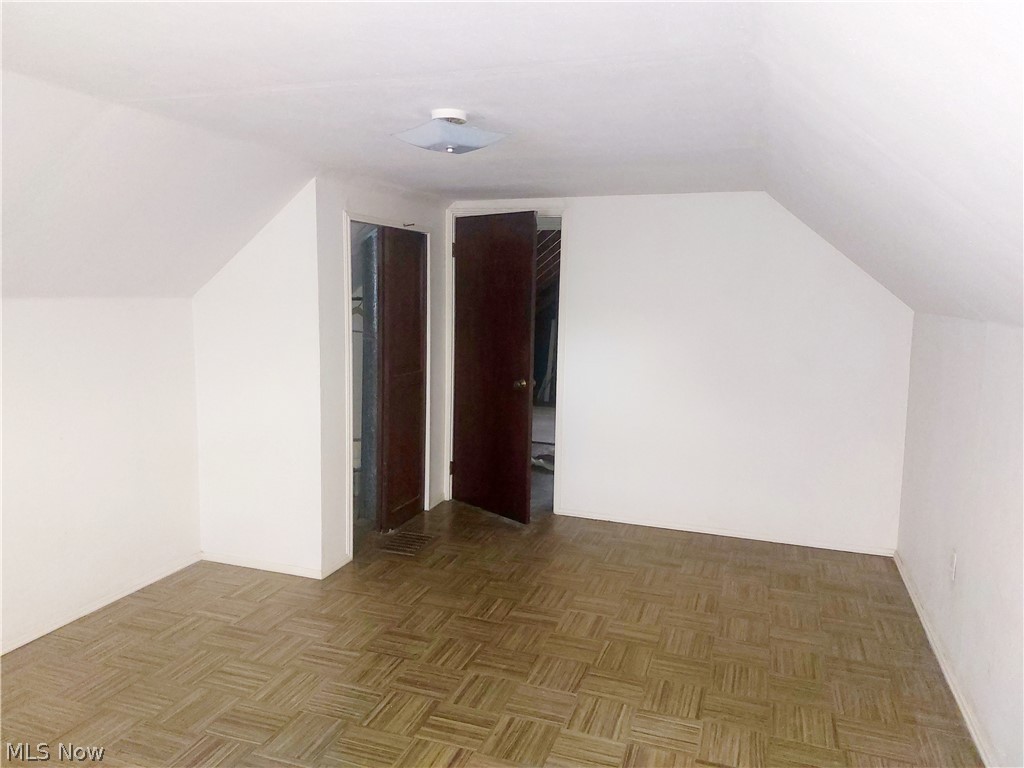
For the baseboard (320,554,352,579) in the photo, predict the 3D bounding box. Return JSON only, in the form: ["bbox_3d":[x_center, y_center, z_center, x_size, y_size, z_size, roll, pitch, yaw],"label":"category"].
[{"bbox_3d":[-0.954,0.989,3.876,0.016,0.052,0.305,4,8,20],"label":"baseboard"}]

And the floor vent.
[{"bbox_3d":[-0.630,0.962,4.298,0.220,0.012,0.350,4,8,20],"label":"floor vent"}]

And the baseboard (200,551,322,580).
[{"bbox_3d":[-1.369,0.984,3.856,0.773,0.052,0.016,4,8,20],"label":"baseboard"}]

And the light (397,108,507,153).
[{"bbox_3d":[-0.219,-0.893,2.518,0.315,0.135,0.315,-5,9,-38],"label":"light"}]

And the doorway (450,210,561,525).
[{"bbox_3d":[-0.039,-0.128,4.987,0.790,2.030,0.120,4,8,20],"label":"doorway"}]

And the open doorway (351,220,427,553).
[{"bbox_3d":[-0.778,0.009,4.359,0.120,1.880,0.930,4,8,20],"label":"open doorway"}]

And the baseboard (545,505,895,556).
[{"bbox_3d":[1.281,0.942,4.563,2.110,0.052,0.016,4,8,20],"label":"baseboard"}]

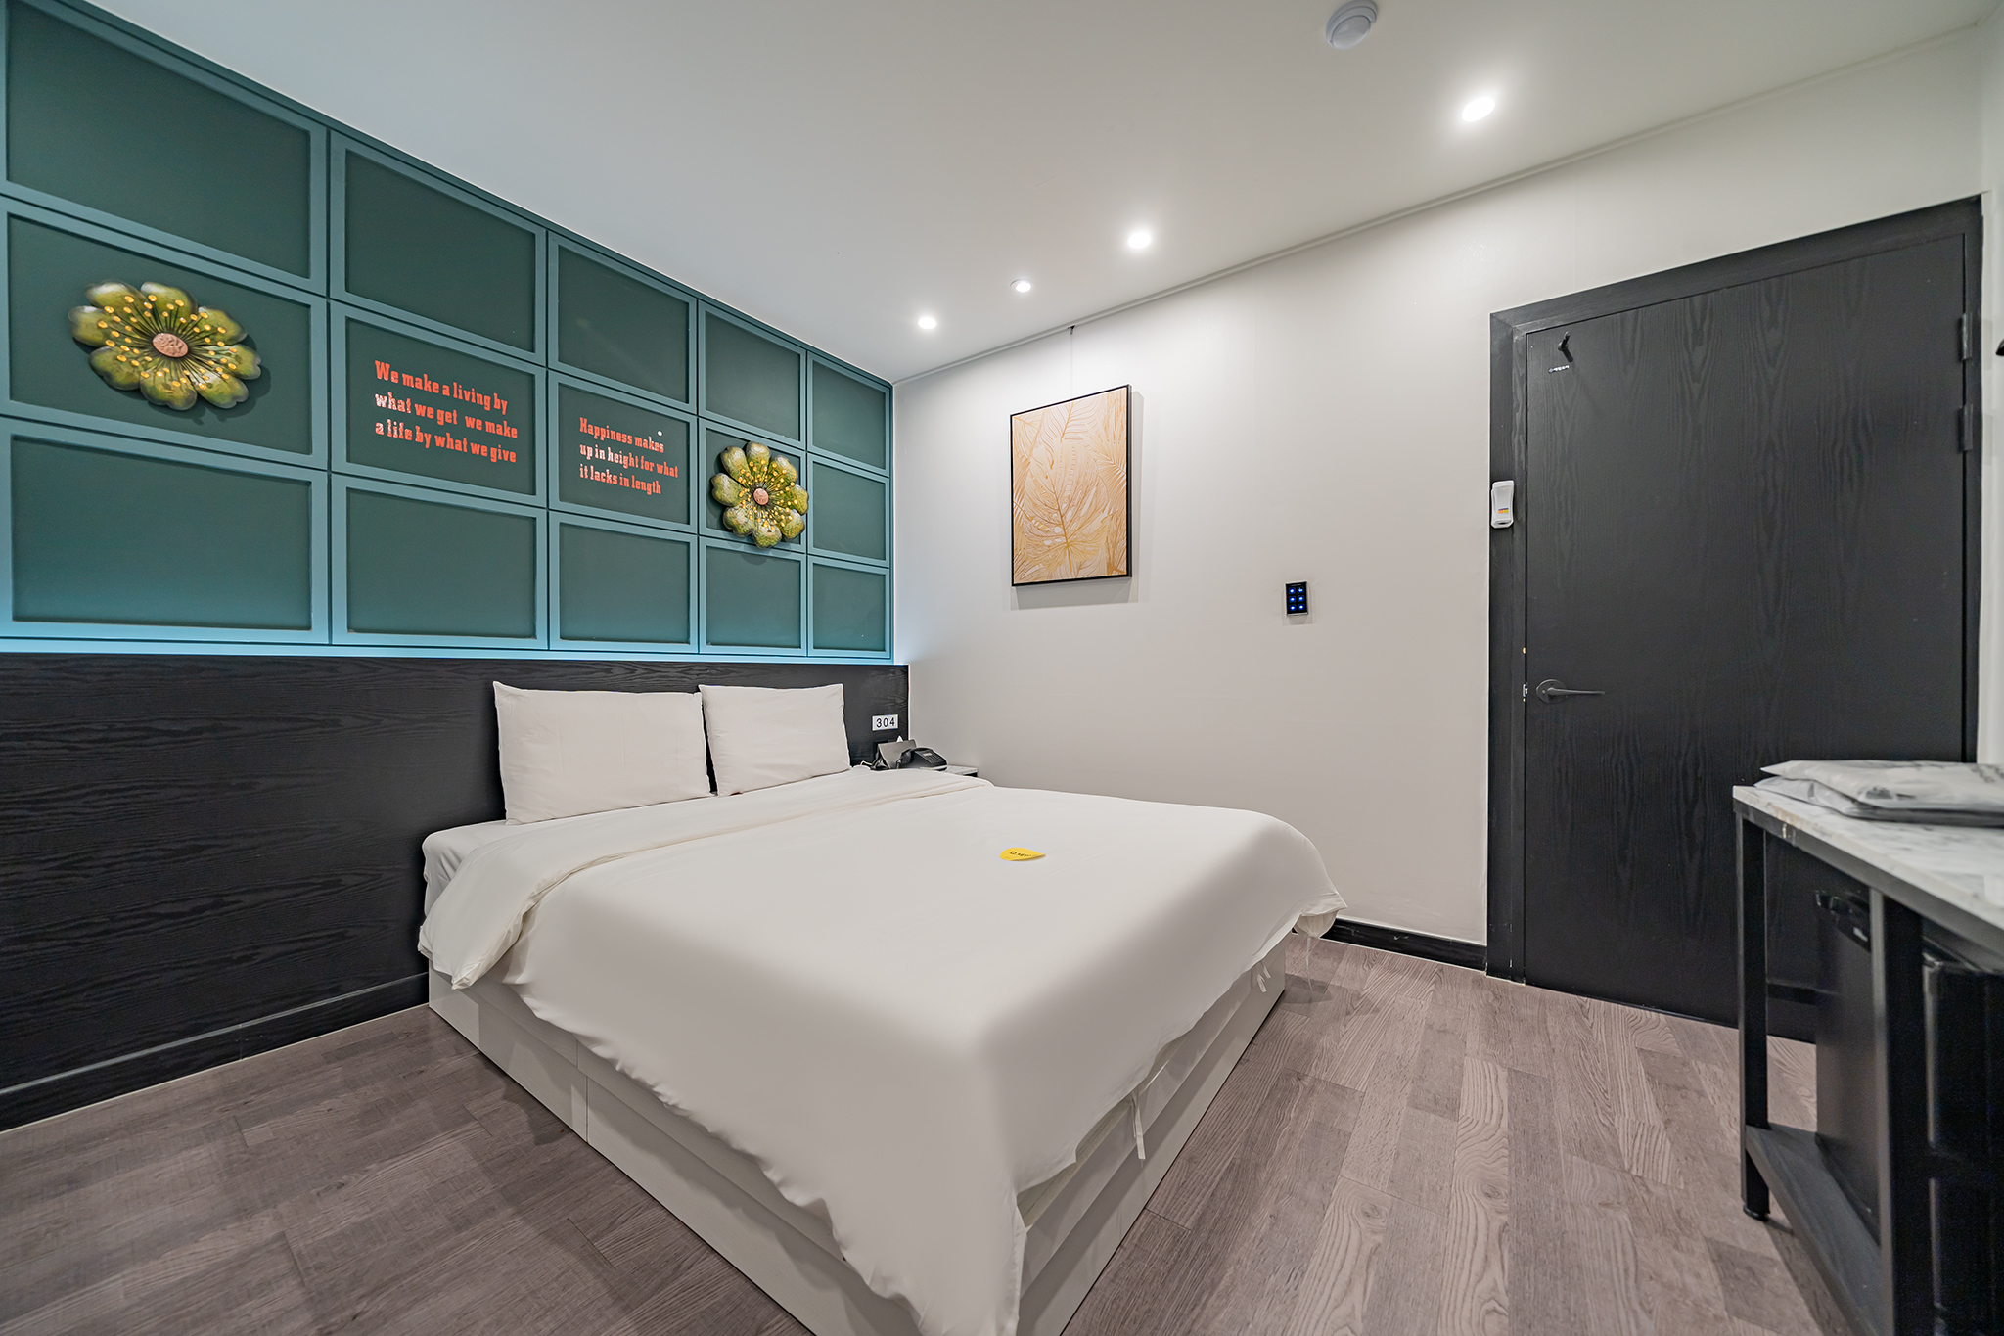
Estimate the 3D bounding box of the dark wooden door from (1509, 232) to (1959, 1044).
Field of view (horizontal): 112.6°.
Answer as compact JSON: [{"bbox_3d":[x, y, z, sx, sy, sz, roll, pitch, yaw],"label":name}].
[{"bbox_3d":[1.984,-0.029,1.860,0.830,2.030,0.045,0,0,35],"label":"dark wooden door"}]

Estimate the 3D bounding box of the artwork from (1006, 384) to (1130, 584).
[{"bbox_3d":[0.303,-0.792,3.018,0.600,0.810,0.037,0,0,35],"label":"artwork"}]

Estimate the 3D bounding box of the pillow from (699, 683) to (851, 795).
[{"bbox_3d":[-0.920,0.276,2.839,0.150,0.440,0.700,-13,-8,35],"label":"pillow"}]

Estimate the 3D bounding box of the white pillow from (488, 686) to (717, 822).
[{"bbox_3d":[-1.315,0.274,2.284,0.150,0.440,0.680,-13,-8,35],"label":"white pillow"}]

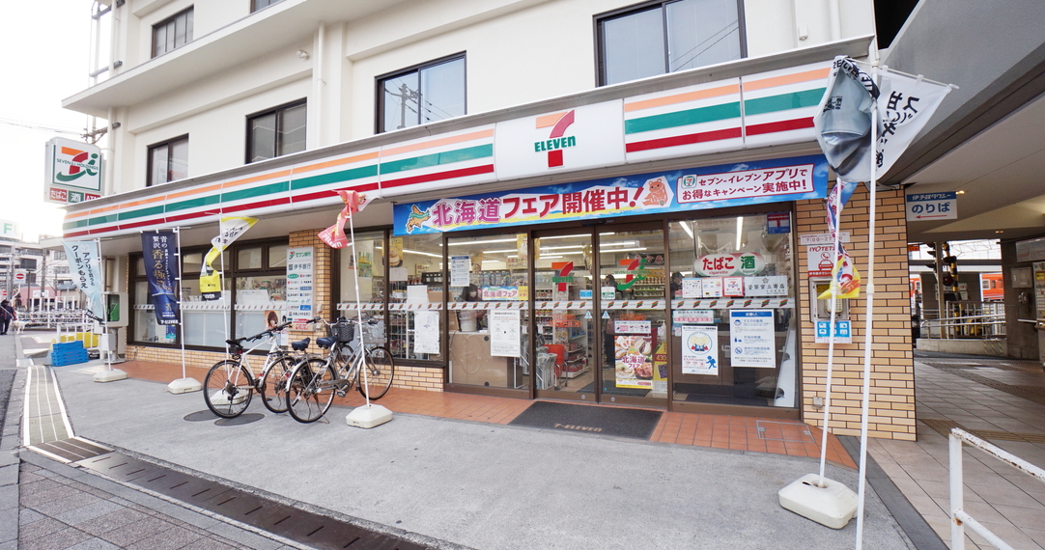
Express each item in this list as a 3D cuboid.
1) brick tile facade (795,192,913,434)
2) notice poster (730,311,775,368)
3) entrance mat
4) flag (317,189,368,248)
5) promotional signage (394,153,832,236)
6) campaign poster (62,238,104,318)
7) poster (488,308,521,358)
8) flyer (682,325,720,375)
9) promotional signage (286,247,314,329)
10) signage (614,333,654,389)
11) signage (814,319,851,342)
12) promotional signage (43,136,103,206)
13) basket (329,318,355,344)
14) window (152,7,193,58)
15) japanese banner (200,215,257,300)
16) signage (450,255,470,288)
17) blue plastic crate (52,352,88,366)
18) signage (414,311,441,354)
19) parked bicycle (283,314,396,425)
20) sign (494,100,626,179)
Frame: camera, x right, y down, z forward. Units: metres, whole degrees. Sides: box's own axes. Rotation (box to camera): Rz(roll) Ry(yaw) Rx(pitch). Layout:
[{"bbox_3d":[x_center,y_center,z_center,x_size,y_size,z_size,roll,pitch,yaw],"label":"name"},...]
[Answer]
[{"bbox_3d":[3.174,0.318,4.218,0.890,2.410,0.250,-2,-2,24],"label":"brick tile facade"},{"bbox_3d":[2.371,0.653,4.489,0.416,0.596,0.010,-2,-3,24],"label":"notice poster"},{"bbox_3d":[0.711,1.629,4.930,1.570,0.012,0.910,-2,-5,25],"label":"entrance mat"},{"bbox_3d":[-2.264,-0.714,5.497,0.600,0.730,0.280,0,-2,-24],"label":"flag"},{"bbox_3d":[0.423,-0.675,4.025,4.066,0.347,0.030,-2,-3,24],"label":"promotional signage"},{"bbox_3d":[-7.744,0.111,7.684,0.520,1.450,0.150,0,-3,-14],"label":"campaign poster"},{"bbox_3d":[-0.227,0.754,5.628,0.425,0.595,0.010,-2,-3,24],"label":"poster"},{"bbox_3d":[1.908,0.809,4.691,0.364,0.520,0.010,-2,-2,24],"label":"flyer"},{"bbox_3d":[-3.501,0.219,6.897,0.600,1.300,0.080,-2,-2,24],"label":"promotional signage"},{"bbox_3d":[1.314,1.030,5.134,0.427,0.610,0.010,-2,-2,25],"label":"signage"},{"bbox_3d":[3.023,0.557,4.231,0.295,0.214,0.010,-2,-2,25],"label":"signage"},{"bbox_3d":[-10.444,-2.335,10.161,0.310,1.430,0.870,-2,-2,25],"label":"promotional signage"},{"bbox_3d":[-2.628,0.855,6.281,0.340,0.260,0.270,-2,-3,18],"label":"basket"},{"bbox_3d":[-7.961,-5.383,9.862,1.690,1.050,0.100,-2,-2,24],"label":"window"},{"bbox_3d":[-4.485,-0.258,6.636,0.740,1.270,0.280,0,-2,-15],"label":"japanese banner"},{"bbox_3d":[-0.852,-0.052,5.932,0.294,0.418,0.010,-2,-3,24],"label":"signage"},{"bbox_3d":[-9.540,1.752,9.160,0.380,0.270,0.540,-2,-3,21],"label":"blue plastic crate"},{"bbox_3d":[-1.400,0.851,6.386,0.435,0.605,0.010,-2,-2,25],"label":"signage"},{"bbox_3d":[-2.014,1.045,5.057,0.580,1.080,1.700,-2,-2,24],"label":"parked bicycle"},{"bbox_3d":[0.329,-1.199,3.981,1.230,0.565,0.140,-2,-2,24],"label":"sign"}]

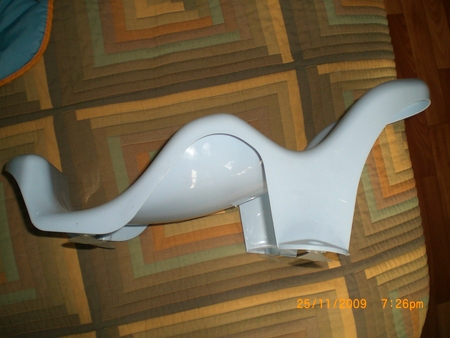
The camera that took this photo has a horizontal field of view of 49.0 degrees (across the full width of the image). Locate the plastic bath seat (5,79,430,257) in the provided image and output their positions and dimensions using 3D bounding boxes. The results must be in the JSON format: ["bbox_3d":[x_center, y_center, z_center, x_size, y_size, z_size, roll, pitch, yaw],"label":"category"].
[{"bbox_3d":[-0.006,-0.004,0.817,0.606,0.259,0.280,5,79,-5],"label":"plastic bath seat"}]

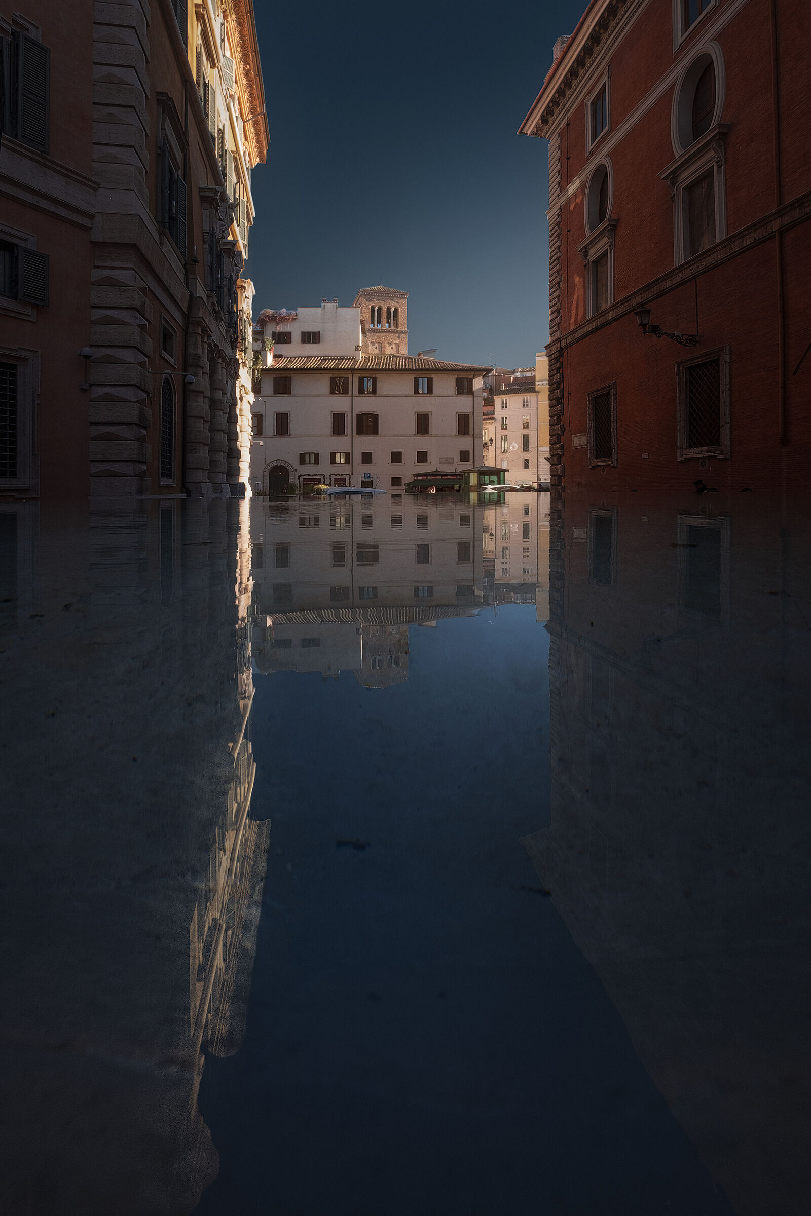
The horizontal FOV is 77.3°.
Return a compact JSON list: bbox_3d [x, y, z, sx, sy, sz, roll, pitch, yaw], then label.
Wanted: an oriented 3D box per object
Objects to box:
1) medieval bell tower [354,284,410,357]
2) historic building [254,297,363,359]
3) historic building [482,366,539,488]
[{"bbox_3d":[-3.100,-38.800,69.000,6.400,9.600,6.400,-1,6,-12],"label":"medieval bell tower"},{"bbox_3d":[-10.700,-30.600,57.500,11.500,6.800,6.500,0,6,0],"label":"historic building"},{"bbox_3d":[16.500,-27.200,79.500,8.500,18.500,9.000,2,6,18],"label":"historic building"}]

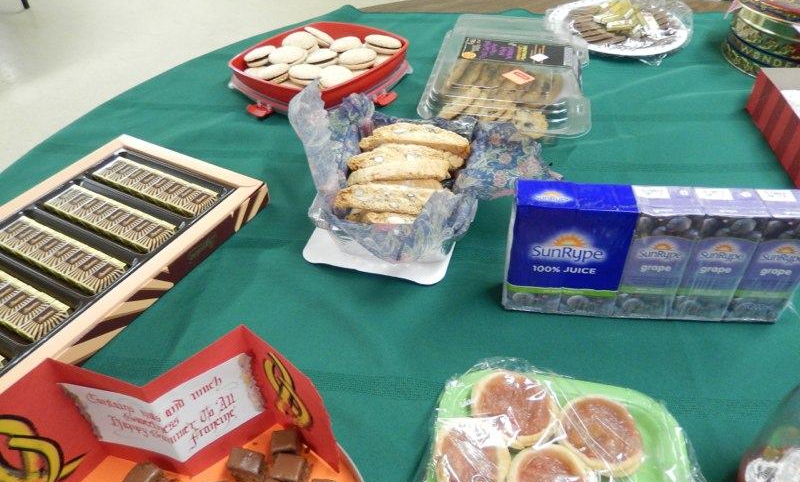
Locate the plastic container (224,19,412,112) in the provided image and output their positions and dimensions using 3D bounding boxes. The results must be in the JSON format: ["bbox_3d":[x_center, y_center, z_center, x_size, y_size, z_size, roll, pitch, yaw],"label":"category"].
[{"bbox_3d":[-0.122,-0.268,0.888,0.226,0.053,0.226,25,49,28],"label":"plastic container"}]

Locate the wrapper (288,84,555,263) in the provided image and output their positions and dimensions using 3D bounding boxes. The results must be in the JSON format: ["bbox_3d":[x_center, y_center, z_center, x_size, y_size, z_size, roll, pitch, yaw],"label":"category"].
[{"bbox_3d":[0.016,-0.078,0.627,0.275,0.105,0.200,9,43,14],"label":"wrapper"}]

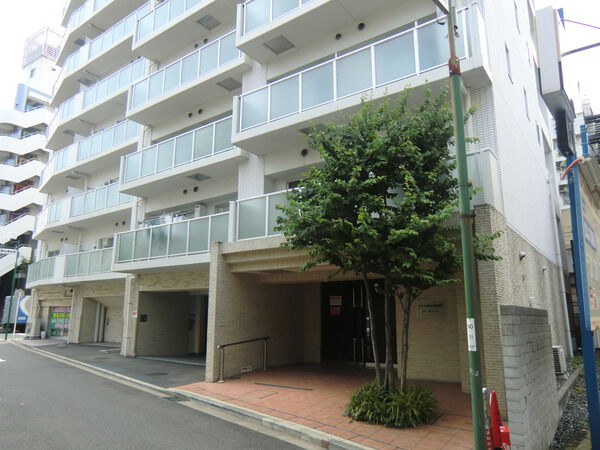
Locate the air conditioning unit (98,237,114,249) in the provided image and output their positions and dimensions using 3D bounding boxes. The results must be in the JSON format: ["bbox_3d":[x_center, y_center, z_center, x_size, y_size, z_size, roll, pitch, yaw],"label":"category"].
[{"bbox_3d":[-9.314,0.857,20.023,0.800,0.580,0.300,-8,-14,35],"label":"air conditioning unit"}]

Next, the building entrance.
[{"bbox_3d":[1.602,2.742,11.733,2.270,2.240,0.200,-8,-14,35],"label":"building entrance"}]

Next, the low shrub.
[{"bbox_3d":[1.451,2.818,6.633,1.200,0.380,1.150,-8,-14,35],"label":"low shrub"}]

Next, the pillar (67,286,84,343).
[{"bbox_3d":[-10.917,4.433,20.537,0.700,2.651,0.350,-8,-14,35],"label":"pillar"}]

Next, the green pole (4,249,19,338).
[{"bbox_3d":[-14.980,3.522,21.725,0.130,4.848,0.130,-8,-14,35],"label":"green pole"}]

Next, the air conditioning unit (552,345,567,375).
[{"bbox_3d":[5.776,3.027,9.440,0.300,0.570,0.800,-8,-14,35],"label":"air conditioning unit"}]

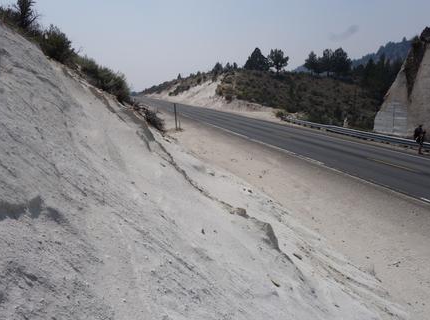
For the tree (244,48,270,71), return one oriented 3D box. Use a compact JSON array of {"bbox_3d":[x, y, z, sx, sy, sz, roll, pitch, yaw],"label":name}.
[{"bbox_3d":[10.784,-26.114,97.000,6.400,5.600,6.200,-1,11,0],"label":"tree"}]

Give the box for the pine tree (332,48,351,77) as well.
[{"bbox_3d":[34.904,-26.902,103.000,5.300,7.600,5.200,-1,11,0],"label":"pine tree"}]

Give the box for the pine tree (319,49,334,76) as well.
[{"bbox_3d":[31.063,-27.163,104.000,4.200,7.600,4.200,-1,11,0],"label":"pine tree"}]

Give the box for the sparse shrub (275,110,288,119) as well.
[{"bbox_3d":[8.462,-5.790,47.500,1.450,0.980,1.350,-1,11,0],"label":"sparse shrub"}]

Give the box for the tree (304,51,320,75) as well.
[{"bbox_3d":[26.626,-26.902,103.000,4.300,6.500,4.300,-1,11,0],"label":"tree"}]

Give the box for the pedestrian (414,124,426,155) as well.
[{"bbox_3d":[12.667,-1.250,23.100,0.550,1.800,0.550,-7,12,-28],"label":"pedestrian"}]

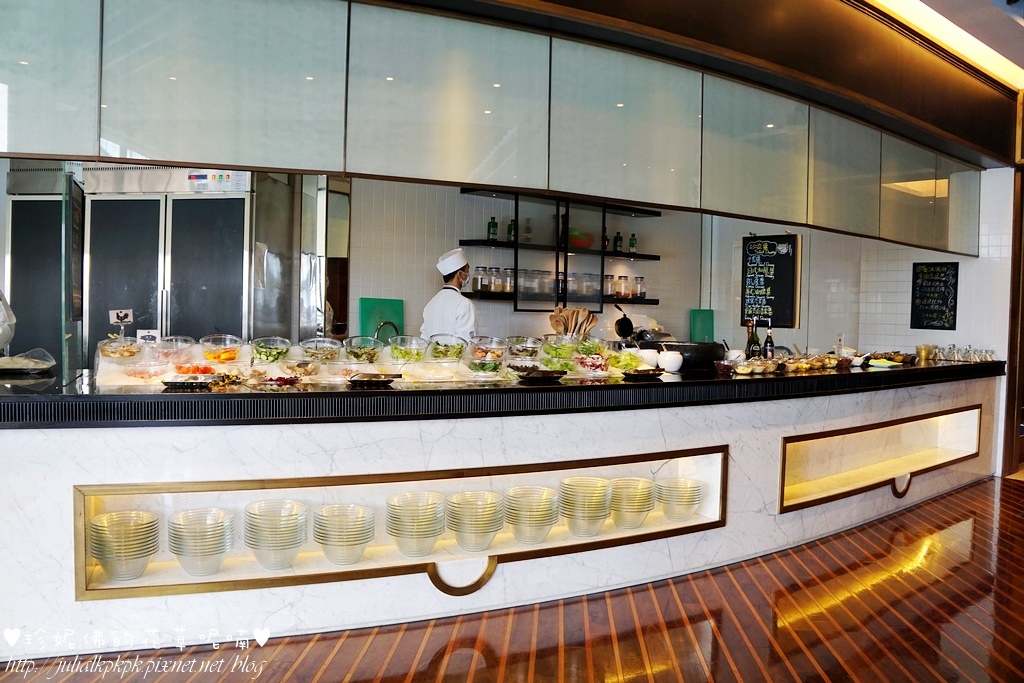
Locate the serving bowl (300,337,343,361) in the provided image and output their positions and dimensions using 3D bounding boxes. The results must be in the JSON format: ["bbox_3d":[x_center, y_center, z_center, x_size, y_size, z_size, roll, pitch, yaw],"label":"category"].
[{"bbox_3d":[-0.856,0.036,3.442,0.188,0.090,0.188,0,11,-20],"label":"serving bowl"}]

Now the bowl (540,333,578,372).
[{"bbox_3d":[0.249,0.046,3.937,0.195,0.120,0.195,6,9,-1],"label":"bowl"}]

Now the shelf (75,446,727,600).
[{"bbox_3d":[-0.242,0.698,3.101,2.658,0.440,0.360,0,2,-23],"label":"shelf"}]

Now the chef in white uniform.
[{"bbox_3d":[-0.446,0.249,5.274,0.330,1.770,0.470,0,2,-38],"label":"chef in white uniform"}]

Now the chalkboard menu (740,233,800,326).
[{"bbox_3d":[1.851,-0.426,5.507,0.035,0.660,0.440,-1,3,-42],"label":"chalkboard menu"}]

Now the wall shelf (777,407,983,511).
[{"bbox_3d":[2.269,0.679,4.743,2.612,0.440,0.280,-1,3,-40],"label":"wall shelf"}]

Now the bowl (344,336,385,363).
[{"bbox_3d":[-0.676,0.037,3.510,0.185,0.095,0.185,0,11,-23],"label":"bowl"}]

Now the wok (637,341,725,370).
[{"bbox_3d":[1.086,0.103,4.950,0.590,0.190,0.590,1,2,0],"label":"wok"}]

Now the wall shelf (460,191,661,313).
[{"bbox_3d":[0.498,-0.754,7.088,2.120,1.020,0.345,0,2,-36],"label":"wall shelf"}]

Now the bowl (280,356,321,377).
[{"bbox_3d":[-0.877,0.108,3.192,0.164,0.075,0.164,0,7,-20],"label":"bowl"}]

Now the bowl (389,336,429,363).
[{"bbox_3d":[-0.482,0.037,3.593,0.187,0.095,0.187,4,10,-1],"label":"bowl"}]

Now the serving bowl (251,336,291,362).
[{"bbox_3d":[-1.129,0.040,3.600,0.197,0.095,0.197,1,12,-17],"label":"serving bowl"}]

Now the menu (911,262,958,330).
[{"bbox_3d":[3.764,-0.405,6.840,0.020,0.595,0.400,0,2,-35],"label":"menu"}]

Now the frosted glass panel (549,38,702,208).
[{"bbox_3d":[0.608,-1.101,3.958,0.991,0.734,0.030,0,2,-30],"label":"frosted glass panel"}]

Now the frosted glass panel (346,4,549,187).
[{"bbox_3d":[-0.261,-1.092,3.485,0.988,0.730,0.030,0,2,-27],"label":"frosted glass panel"}]

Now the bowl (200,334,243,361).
[{"bbox_3d":[-1.259,0.035,3.323,0.188,0.095,0.188,0,11,-15],"label":"bowl"}]

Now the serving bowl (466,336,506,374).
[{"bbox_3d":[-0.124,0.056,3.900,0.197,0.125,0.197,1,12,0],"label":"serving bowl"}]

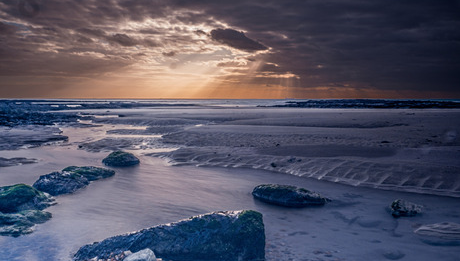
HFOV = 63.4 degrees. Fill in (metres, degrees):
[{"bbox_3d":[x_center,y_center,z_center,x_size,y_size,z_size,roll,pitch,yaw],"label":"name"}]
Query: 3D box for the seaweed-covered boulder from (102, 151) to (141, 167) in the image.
[{"bbox_3d":[-2.088,0.534,7.167,0.700,0.287,0.525,0,5,0],"label":"seaweed-covered boulder"}]

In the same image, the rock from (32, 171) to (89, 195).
[{"bbox_3d":[-2.275,0.703,5.040,0.716,0.308,0.429,-2,5,-25],"label":"rock"}]

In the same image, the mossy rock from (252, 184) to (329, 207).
[{"bbox_3d":[0.741,0.790,4.617,0.934,0.206,0.467,2,5,18],"label":"mossy rock"}]

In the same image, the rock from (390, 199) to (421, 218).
[{"bbox_3d":[1.906,0.836,4.017,0.313,0.196,0.235,0,5,0],"label":"rock"}]

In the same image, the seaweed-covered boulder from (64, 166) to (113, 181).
[{"bbox_3d":[-2.253,0.684,5.991,0.814,0.185,0.407,-2,5,-25],"label":"seaweed-covered boulder"}]

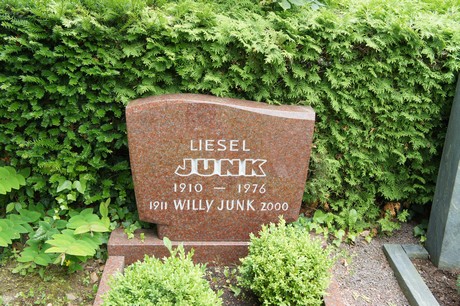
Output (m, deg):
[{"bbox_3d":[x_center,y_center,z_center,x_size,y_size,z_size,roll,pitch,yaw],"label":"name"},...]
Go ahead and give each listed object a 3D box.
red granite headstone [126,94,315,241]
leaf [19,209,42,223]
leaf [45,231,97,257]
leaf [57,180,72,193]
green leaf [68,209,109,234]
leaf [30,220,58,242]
[{"bbox_3d":[-0.038,0.070,2.422,0.765,0.695,0.120,0,27,0],"label":"red granite headstone"},{"bbox_3d":[-0.940,0.294,2.585,0.099,0.038,0.070,0,27,0],"label":"leaf"},{"bbox_3d":[-0.726,0.412,2.499,0.211,0.056,0.132,0,27,0],"label":"leaf"},{"bbox_3d":[-0.782,0.158,2.595,0.064,0.047,0.028,0,27,0],"label":"leaf"},{"bbox_3d":[-0.661,0.320,2.565,0.165,0.066,0.122,0,27,0],"label":"green leaf"},{"bbox_3d":[-0.859,0.363,2.542,0.113,0.056,0.085,0,27,0],"label":"leaf"}]

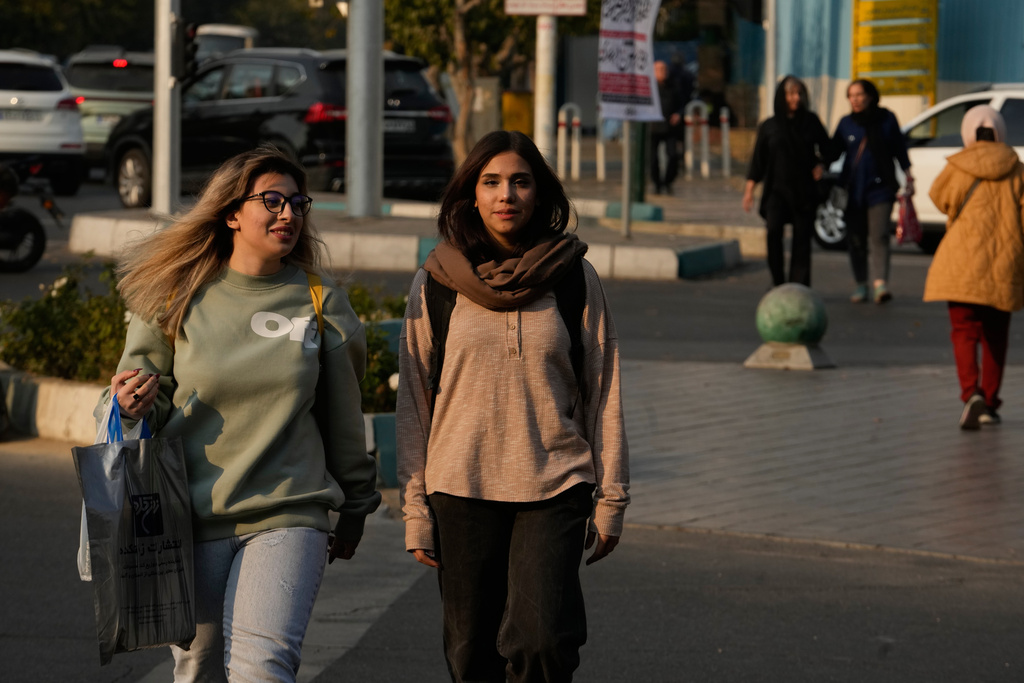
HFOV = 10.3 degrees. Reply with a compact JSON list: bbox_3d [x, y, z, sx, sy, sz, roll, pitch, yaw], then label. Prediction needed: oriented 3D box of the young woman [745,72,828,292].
[{"bbox_3d":[2.022,-1.127,41.900,0.620,1.640,0.380,1,3,5],"label":"young woman"}]

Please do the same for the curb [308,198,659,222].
[{"bbox_3d":[-0.170,-1.254,53.339,3.564,0.150,0.350,2,3,24],"label":"curb"}]

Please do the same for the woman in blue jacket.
[{"bbox_3d":[2.640,-1.105,41.900,0.580,1.630,0.400,1,3,7],"label":"woman in blue jacket"}]

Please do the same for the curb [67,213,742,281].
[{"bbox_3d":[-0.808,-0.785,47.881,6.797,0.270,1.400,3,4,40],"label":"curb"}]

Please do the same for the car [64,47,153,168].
[{"bbox_3d":[-5.157,-3.057,77.205,1.860,1.700,4.500,1,3,0],"label":"car"}]

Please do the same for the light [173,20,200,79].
[{"bbox_3d":[-3.094,-2.757,54.000,0.240,0.560,0.200,2,3,30],"label":"light"}]

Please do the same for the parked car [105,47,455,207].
[{"bbox_3d":[-2.530,-2.263,60.966,1.860,1.746,4.700,-1,4,-35],"label":"parked car"}]

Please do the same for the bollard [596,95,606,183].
[{"bbox_3d":[1.219,-2.765,77.500,0.120,1.150,0.120,1,3,0],"label":"bollard"}]

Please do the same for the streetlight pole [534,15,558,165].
[{"bbox_3d":[0.408,-4.778,70.850,0.240,6.000,0.240,1,3,0],"label":"streetlight pole"}]

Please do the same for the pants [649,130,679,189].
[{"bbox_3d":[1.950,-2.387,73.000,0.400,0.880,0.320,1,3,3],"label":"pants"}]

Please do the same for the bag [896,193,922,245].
[{"bbox_3d":[2.913,-0.901,41.700,0.200,0.370,0.130,1,3,0],"label":"bag"}]

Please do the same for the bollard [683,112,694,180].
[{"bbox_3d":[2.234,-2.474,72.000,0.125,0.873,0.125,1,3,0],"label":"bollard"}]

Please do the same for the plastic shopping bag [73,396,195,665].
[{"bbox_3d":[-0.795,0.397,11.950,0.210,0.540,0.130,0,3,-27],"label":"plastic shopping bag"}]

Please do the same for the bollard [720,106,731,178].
[{"bbox_3d":[2.702,-2.518,72.000,0.120,0.911,0.120,1,3,0],"label":"bollard"}]

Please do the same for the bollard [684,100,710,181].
[{"bbox_3d":[2.344,-2.547,72.000,0.323,1.006,0.120,0,3,-6],"label":"bollard"}]

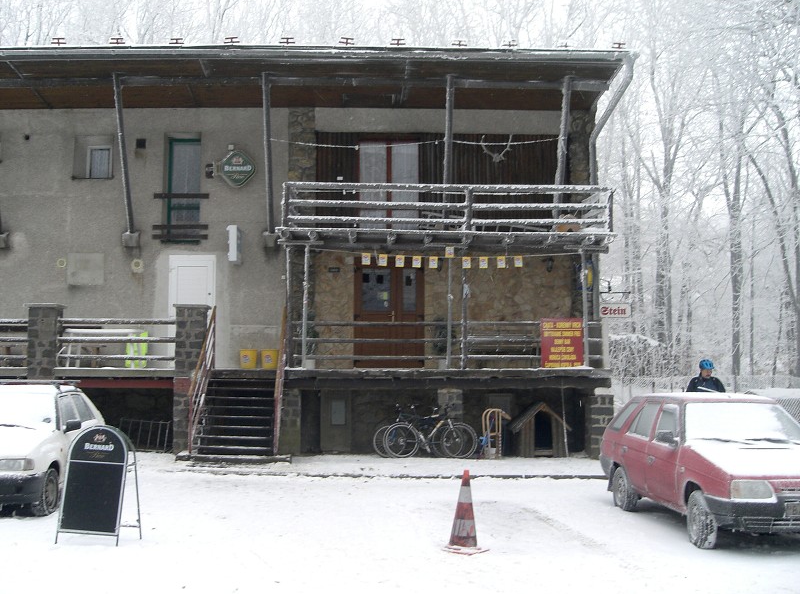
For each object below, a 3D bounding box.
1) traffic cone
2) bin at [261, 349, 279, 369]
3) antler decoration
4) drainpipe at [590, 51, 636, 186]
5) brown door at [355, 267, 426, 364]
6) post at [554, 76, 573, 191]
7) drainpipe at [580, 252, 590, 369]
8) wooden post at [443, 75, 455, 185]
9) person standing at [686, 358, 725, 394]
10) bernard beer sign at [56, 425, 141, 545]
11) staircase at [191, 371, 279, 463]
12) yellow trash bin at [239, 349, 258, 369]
[{"bbox_3d":[0.622,2.004,8.272,0.340,0.760,0.340,-5,-7,45],"label":"traffic cone"},{"bbox_3d":[-2.518,1.210,17.009,0.330,0.379,0.330,0,-5,0],"label":"bin"},{"bbox_3d":[2.050,-3.128,18.560,0.687,0.582,0.280,0,-5,-2],"label":"antler decoration"},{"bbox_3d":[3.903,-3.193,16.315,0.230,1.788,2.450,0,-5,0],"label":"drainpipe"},{"bbox_3d":[-0.207,0.326,17.317,1.394,2.200,0.120,0,-5,0],"label":"brown door"},{"bbox_3d":[3.337,-2.926,18.090,0.150,3.166,0.150,0,19,-2],"label":"post"},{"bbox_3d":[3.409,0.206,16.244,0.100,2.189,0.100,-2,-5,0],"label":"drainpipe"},{"bbox_3d":[0.977,-2.906,17.938,0.135,3.151,0.135,0,19,-2],"label":"wooden post"},{"bbox_3d":[4.387,1.824,12.486,0.530,1.872,0.400,-1,-5,7],"label":"person standing"},{"bbox_3d":[-3.025,1.885,8.886,0.660,1.149,0.430,-1,-5,14],"label":"bernard beer sign"},{"bbox_3d":[-2.920,2.167,16.070,1.547,1.600,1.700,0,-5,-1],"label":"staircase"},{"bbox_3d":[-2.931,1.210,17.009,0.336,0.379,0.336,0,-5,0],"label":"yellow trash bin"}]

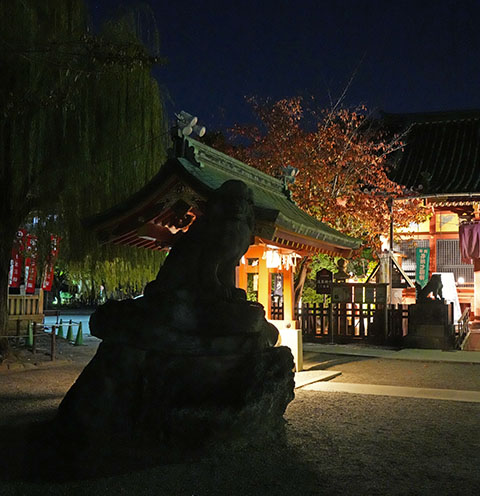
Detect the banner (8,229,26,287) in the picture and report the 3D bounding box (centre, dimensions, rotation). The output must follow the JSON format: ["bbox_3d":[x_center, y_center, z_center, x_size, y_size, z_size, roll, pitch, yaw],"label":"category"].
[{"bbox_3d":[-7.182,0.339,21.300,0.480,1.930,0.080,1,-4,-7],"label":"banner"}]

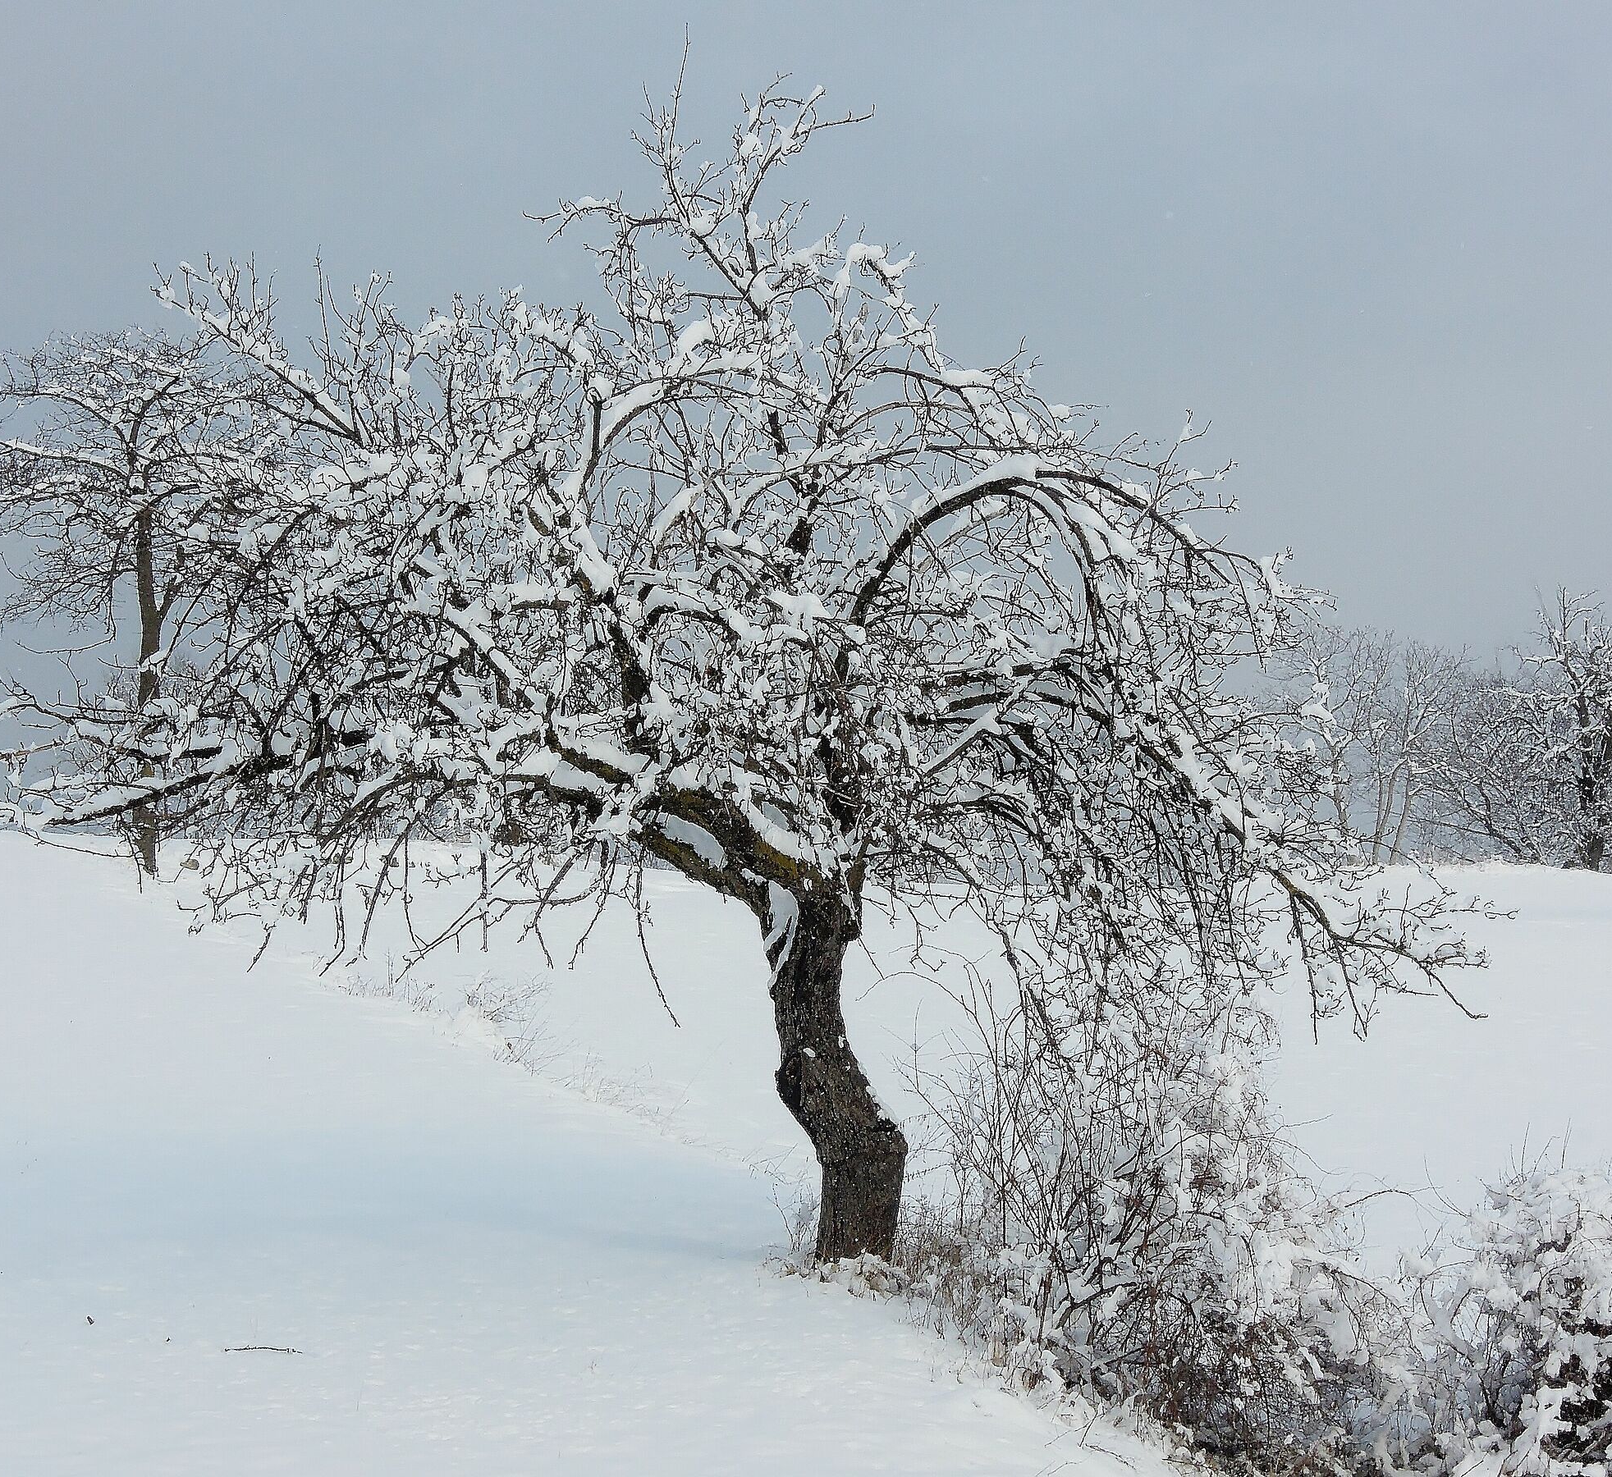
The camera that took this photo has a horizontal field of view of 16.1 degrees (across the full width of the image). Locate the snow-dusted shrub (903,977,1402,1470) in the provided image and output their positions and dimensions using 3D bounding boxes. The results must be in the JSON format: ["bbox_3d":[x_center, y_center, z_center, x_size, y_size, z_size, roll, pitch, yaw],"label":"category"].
[{"bbox_3d":[1.253,1.763,20.600,1.811,1.772,1.700,0,-1,0],"label":"snow-dusted shrub"}]

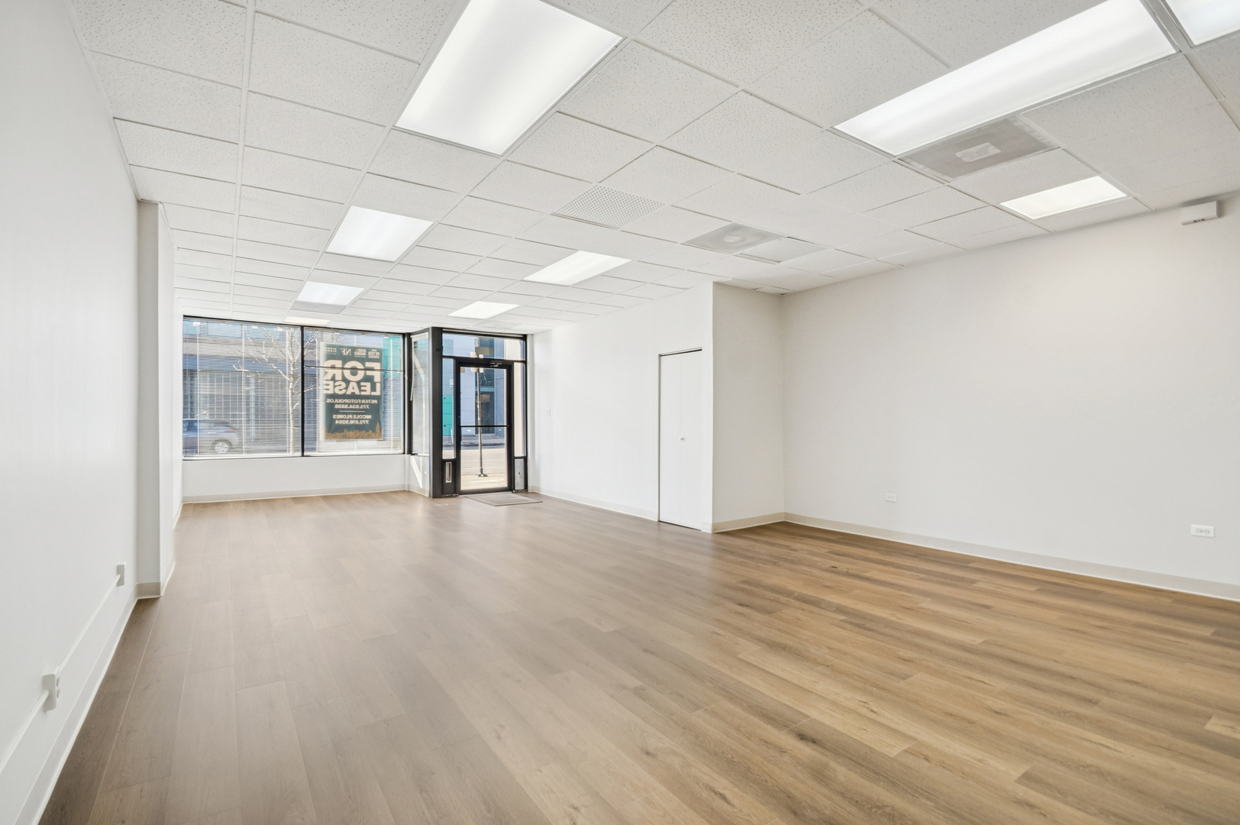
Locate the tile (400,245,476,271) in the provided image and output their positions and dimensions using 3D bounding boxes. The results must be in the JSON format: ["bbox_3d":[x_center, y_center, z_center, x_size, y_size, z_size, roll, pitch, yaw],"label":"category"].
[{"bbox_3d":[-1.656,-1.418,4.749,0.600,0.020,0.600,-1,1,-35],"label":"tile"}]

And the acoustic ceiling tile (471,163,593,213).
[{"bbox_3d":[-0.604,-1.487,3.438,0.600,0.020,0.600,0,-1,-34],"label":"acoustic ceiling tile"}]

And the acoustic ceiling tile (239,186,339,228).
[{"bbox_3d":[-2.386,-1.481,3.737,0.600,0.025,0.600,0,-1,-35],"label":"acoustic ceiling tile"}]

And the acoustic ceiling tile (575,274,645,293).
[{"bbox_3d":[-0.125,-1.462,5.916,0.600,0.022,0.600,0,-1,-34],"label":"acoustic ceiling tile"}]

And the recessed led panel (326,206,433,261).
[{"bbox_3d":[-2.043,-1.479,4.311,0.606,0.060,1.189,0,-2,-35],"label":"recessed led panel"}]

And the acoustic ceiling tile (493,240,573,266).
[{"bbox_3d":[-0.821,-1.482,4.779,0.600,0.022,0.600,0,-1,-34],"label":"acoustic ceiling tile"}]

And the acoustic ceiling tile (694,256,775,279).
[{"bbox_3d":[1.144,-1.479,5.234,0.600,0.025,0.600,0,-1,-35],"label":"acoustic ceiling tile"}]

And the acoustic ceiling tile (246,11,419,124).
[{"bbox_3d":[-1.296,-1.516,2.325,0.606,0.022,0.595,0,-2,-35],"label":"acoustic ceiling tile"}]

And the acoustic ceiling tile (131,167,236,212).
[{"bbox_3d":[-2.876,-1.482,3.431,0.510,0.025,0.600,0,-1,-35],"label":"acoustic ceiling tile"}]

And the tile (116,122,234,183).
[{"bbox_3d":[-2.510,-1.494,2.954,0.510,0.025,0.600,0,-1,-35],"label":"tile"}]

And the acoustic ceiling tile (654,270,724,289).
[{"bbox_3d":[0.777,-1.470,5.761,0.600,0.022,0.600,0,-1,-34],"label":"acoustic ceiling tile"}]

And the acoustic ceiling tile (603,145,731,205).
[{"bbox_3d":[0.287,-1.495,3.286,0.600,0.020,0.600,0,-1,-34],"label":"acoustic ceiling tile"}]

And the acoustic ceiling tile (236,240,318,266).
[{"bbox_3d":[-3.116,-1.446,4.694,0.606,0.022,0.595,0,-2,-35],"label":"acoustic ceiling tile"}]

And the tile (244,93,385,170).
[{"bbox_3d":[-1.681,-1.518,2.834,0.600,0.022,0.600,0,-1,-34],"label":"tile"}]

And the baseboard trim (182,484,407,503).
[{"bbox_3d":[-4.780,1.220,7.790,2.850,0.100,0.020,0,-1,-22],"label":"baseboard trim"}]

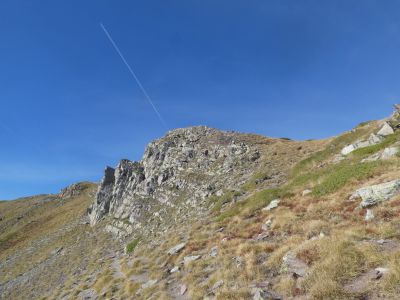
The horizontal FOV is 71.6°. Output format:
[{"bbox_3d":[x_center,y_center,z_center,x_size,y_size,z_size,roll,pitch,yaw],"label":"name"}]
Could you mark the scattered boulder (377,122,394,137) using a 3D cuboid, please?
[{"bbox_3d":[12.041,-1.331,18.000,1.150,0.900,0.900,0,-11,0],"label":"scattered boulder"}]

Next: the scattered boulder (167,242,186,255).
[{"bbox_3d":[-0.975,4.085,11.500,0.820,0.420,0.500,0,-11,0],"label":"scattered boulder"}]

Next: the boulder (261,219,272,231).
[{"bbox_3d":[2.230,2.499,9.300,0.390,0.341,0.293,0,-7,0],"label":"boulder"}]

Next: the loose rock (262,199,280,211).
[{"bbox_3d":[3.352,2.555,13.000,0.819,0.490,0.614,0,-7,0],"label":"loose rock"}]

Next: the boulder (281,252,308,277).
[{"bbox_3d":[1.908,2.312,5.600,0.548,0.346,0.411,0,-7,0],"label":"boulder"}]

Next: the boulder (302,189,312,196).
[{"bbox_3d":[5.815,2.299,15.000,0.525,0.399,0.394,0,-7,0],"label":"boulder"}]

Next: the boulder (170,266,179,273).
[{"bbox_3d":[-0.754,3.534,8.200,0.240,0.160,0.200,0,-11,0],"label":"boulder"}]

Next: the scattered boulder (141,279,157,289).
[{"bbox_3d":[-1.263,3.274,6.800,0.381,0.140,0.285,0,-7,0],"label":"scattered boulder"}]

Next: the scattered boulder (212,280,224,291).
[{"bbox_3d":[0.354,2.590,5.300,0.222,0.123,0.167,0,-7,0],"label":"scattered boulder"}]

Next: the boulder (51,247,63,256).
[{"bbox_3d":[-12.420,8.785,24.000,1.050,0.800,0.900,0,-11,0],"label":"boulder"}]

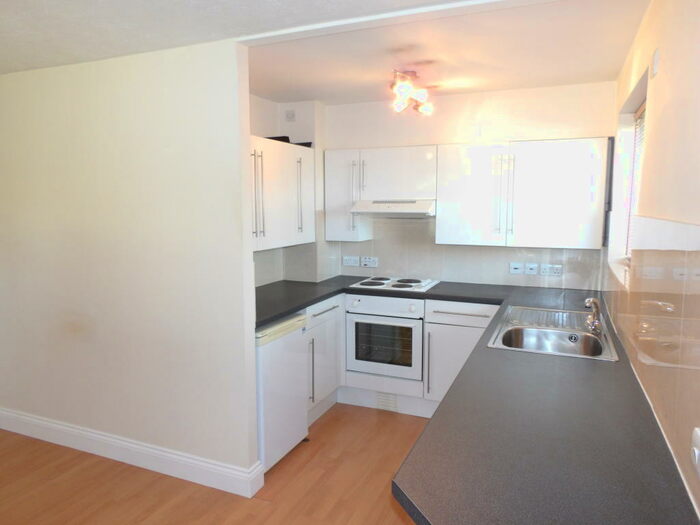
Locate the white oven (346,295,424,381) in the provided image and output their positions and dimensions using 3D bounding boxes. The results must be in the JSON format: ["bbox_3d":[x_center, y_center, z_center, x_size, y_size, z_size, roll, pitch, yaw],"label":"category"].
[{"bbox_3d":[0.354,0.512,3.776,0.599,0.585,0.553,3,7,23],"label":"white oven"}]

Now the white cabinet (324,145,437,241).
[{"bbox_3d":[0.281,-0.526,3.869,0.904,0.717,0.323,3,7,23],"label":"white cabinet"}]

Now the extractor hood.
[{"bbox_3d":[0.381,-0.413,3.731,0.601,0.132,0.521,3,7,23],"label":"extractor hood"}]

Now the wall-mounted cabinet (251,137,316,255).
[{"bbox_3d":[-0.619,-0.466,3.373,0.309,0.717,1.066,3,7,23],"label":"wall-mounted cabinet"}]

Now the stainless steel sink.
[{"bbox_3d":[1.015,0.404,2.443,0.499,0.161,0.929,3,7,23],"label":"stainless steel sink"}]

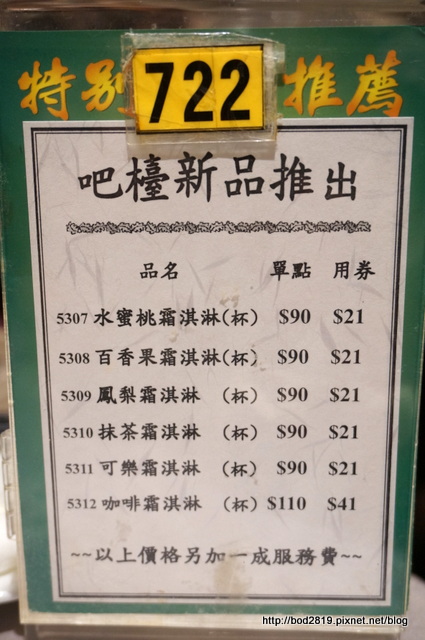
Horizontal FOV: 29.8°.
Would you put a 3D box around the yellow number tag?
[{"bbox_3d":[-0.004,-0.077,0.268,0.043,0.027,0.002,-1,14,2],"label":"yellow number tag"}]

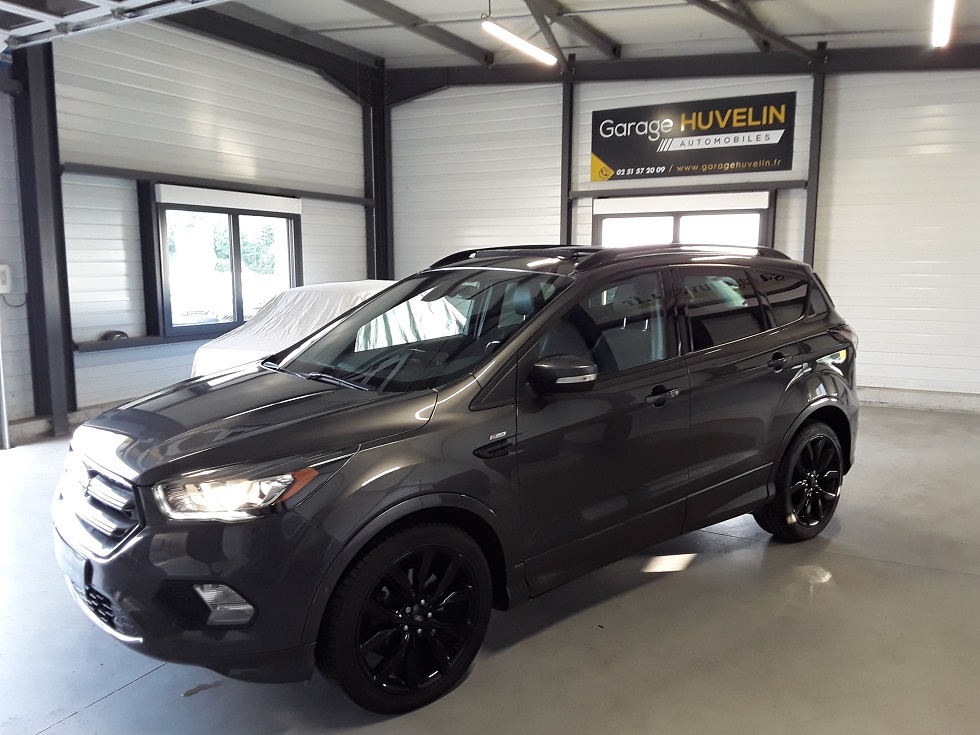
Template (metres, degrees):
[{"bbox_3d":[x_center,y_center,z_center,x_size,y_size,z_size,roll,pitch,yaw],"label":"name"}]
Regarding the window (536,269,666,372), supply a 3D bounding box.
[{"bbox_3d":[0.495,-0.196,3.345,0.950,0.465,0.045,-6,-10,-39],"label":"window"}]

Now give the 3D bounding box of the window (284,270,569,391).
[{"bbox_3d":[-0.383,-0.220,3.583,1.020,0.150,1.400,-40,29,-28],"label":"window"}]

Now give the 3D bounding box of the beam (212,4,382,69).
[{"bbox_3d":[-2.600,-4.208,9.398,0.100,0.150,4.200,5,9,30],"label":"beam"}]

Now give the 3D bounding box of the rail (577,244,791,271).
[{"bbox_3d":[1.081,-0.569,3.968,1.820,0.150,0.070,-6,10,-38],"label":"rail"}]

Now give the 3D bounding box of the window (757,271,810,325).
[{"bbox_3d":[1.675,-0.397,4.341,0.481,0.314,0.035,-7,-9,-43],"label":"window"}]

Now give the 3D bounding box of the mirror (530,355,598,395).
[{"bbox_3d":[0.272,0.025,2.897,0.165,0.145,0.220,-6,10,-39],"label":"mirror"}]

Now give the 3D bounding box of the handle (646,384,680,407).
[{"bbox_3d":[0.767,0.124,3.395,0.220,0.085,0.055,-6,10,-39],"label":"handle"}]

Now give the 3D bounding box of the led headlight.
[{"bbox_3d":[-0.768,0.387,2.448,0.540,0.205,0.370,-6,10,-39],"label":"led headlight"}]

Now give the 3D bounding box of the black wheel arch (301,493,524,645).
[{"bbox_3d":[-0.276,0.690,2.696,0.910,0.520,0.160,-6,10,-38],"label":"black wheel arch"}]

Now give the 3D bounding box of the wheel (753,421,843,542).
[{"bbox_3d":[1.790,0.641,4.429,0.690,0.690,0.235,-6,10,-38],"label":"wheel"}]

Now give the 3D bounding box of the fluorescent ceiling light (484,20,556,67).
[{"bbox_3d":[0.305,-2.979,7.066,0.130,0.080,1.400,5,9,30],"label":"fluorescent ceiling light"}]

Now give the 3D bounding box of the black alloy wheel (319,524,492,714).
[{"bbox_3d":[-0.310,0.871,2.756,0.690,0.690,0.235,-7,10,-41],"label":"black alloy wheel"}]

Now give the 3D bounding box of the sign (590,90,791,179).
[{"bbox_3d":[2.353,-2.729,9.156,2.450,0.860,0.040,4,9,30],"label":"sign"}]

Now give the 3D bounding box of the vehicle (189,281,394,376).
[{"bbox_3d":[-1.426,-0.314,8.811,1.660,1.440,3.600,4,9,30],"label":"vehicle"}]

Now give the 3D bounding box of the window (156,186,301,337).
[{"bbox_3d":[-2.903,-1.206,8.771,0.170,1.570,2.070,4,9,30],"label":"window"}]

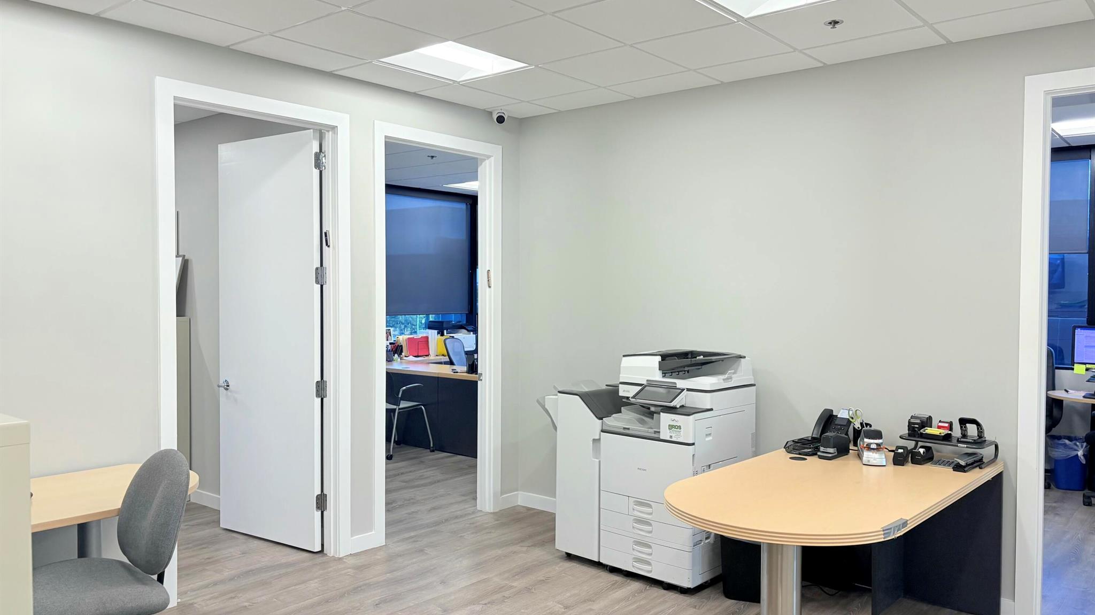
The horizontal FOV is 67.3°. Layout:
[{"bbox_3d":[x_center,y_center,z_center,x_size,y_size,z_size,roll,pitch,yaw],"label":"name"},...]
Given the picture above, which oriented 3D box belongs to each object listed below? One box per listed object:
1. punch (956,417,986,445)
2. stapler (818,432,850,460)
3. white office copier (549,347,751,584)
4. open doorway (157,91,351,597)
[{"bbox_3d":[1.980,0.573,3.840,0.095,0.103,0.120,2,2,40],"label":"punch"},{"bbox_3d":[1.400,0.671,4.012,0.080,0.108,0.190,2,2,40],"label":"stapler"},{"bbox_3d":[0.576,0.854,4.727,0.986,1.180,0.705,2,2,40],"label":"white office copier"},{"bbox_3d":[-1.539,0.172,4.365,0.170,2.540,1.107,2,2,40],"label":"open doorway"}]

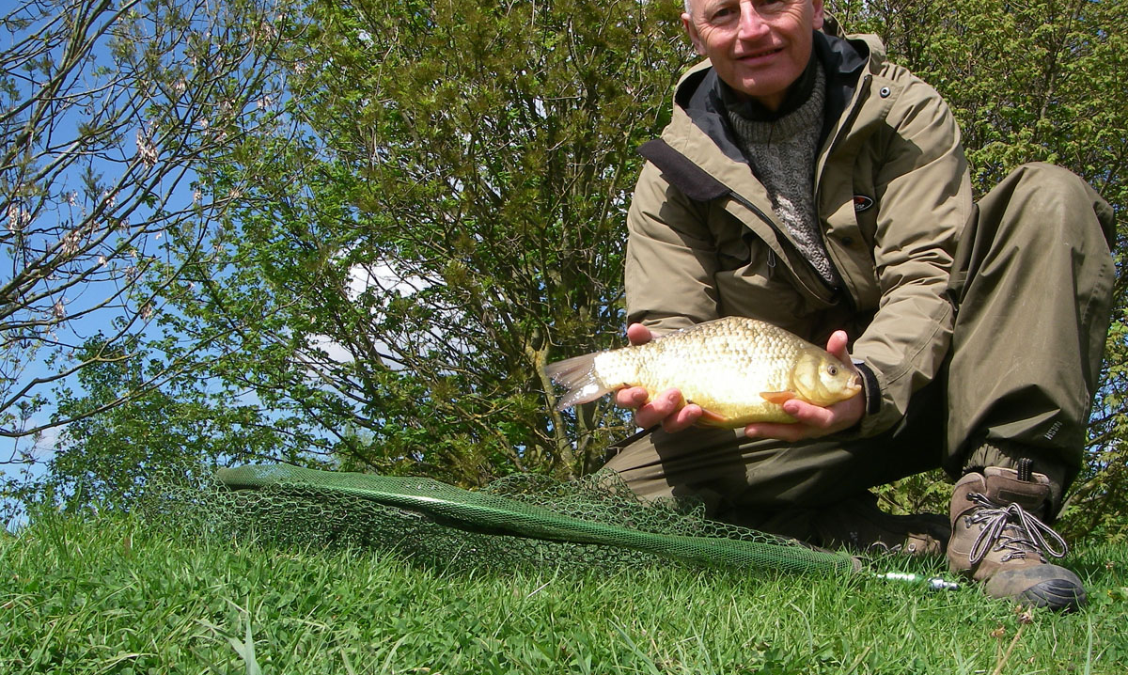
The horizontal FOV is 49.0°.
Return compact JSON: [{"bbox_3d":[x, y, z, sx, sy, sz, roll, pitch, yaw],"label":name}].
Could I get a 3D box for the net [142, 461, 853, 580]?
[{"bbox_3d":[-0.015,0.255,1.840,0.920,0.140,0.570,-1,-4,24],"label":"net"}]

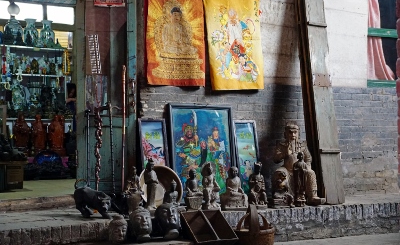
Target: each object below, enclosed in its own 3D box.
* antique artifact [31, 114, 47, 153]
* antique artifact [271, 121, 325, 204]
[{"bbox_3d":[-1.964,0.143,7.050,0.190,0.490,0.165,0,-1,-22],"label":"antique artifact"},{"bbox_3d":[0.968,0.381,5.650,0.410,0.770,0.390,0,0,-28],"label":"antique artifact"}]

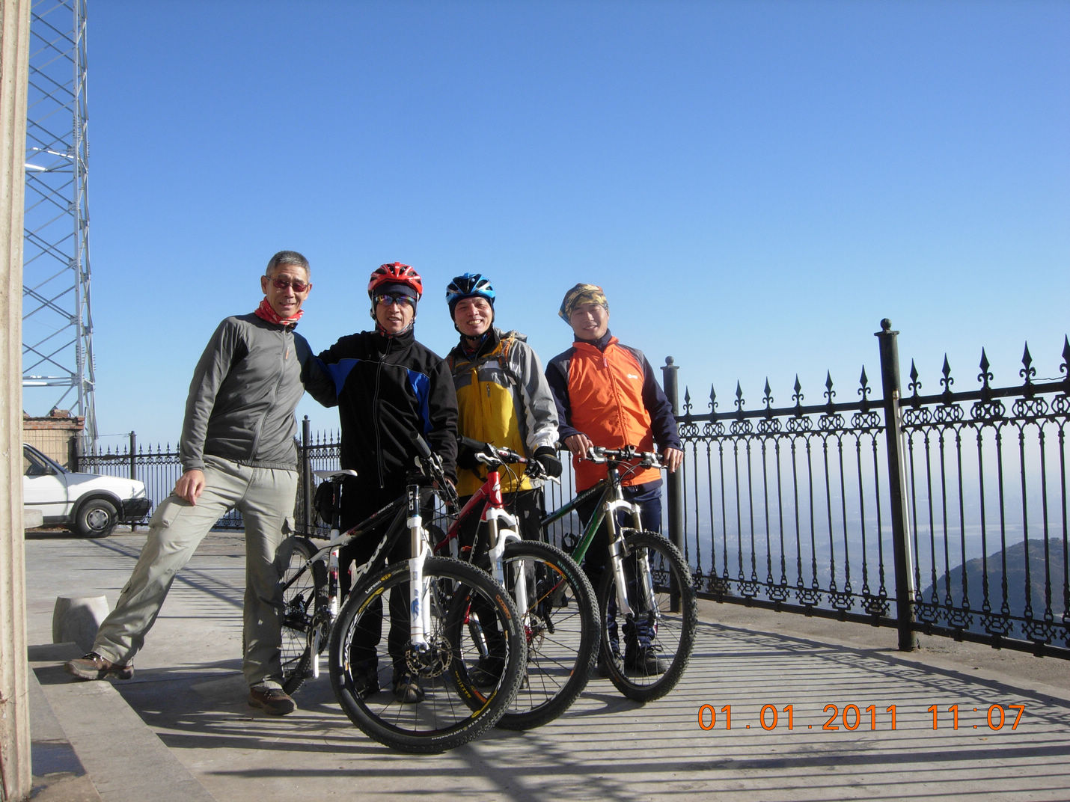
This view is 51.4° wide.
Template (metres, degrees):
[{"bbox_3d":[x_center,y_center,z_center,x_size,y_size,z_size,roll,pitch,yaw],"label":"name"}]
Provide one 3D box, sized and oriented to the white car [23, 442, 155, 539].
[{"bbox_3d":[-8.030,1.351,16.600,4.400,1.420,1.680,0,-4,-22],"label":"white car"}]

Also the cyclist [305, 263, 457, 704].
[{"bbox_3d":[-0.640,0.316,4.520,0.630,1.790,0.500,-1,-4,-4],"label":"cyclist"}]

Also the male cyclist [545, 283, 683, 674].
[{"bbox_3d":[0.360,0.348,5.000,0.620,1.750,0.520,-1,-4,-4],"label":"male cyclist"}]

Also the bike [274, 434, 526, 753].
[{"bbox_3d":[-0.676,0.677,4.205,0.580,1.030,1.695,2,-5,-38],"label":"bike"}]

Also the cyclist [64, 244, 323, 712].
[{"bbox_3d":[-1.360,0.315,4.470,0.980,1.810,0.520,0,-4,-20],"label":"cyclist"}]

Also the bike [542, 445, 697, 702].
[{"bbox_3d":[0.177,0.709,4.870,0.600,1.020,1.725,1,-4,-34],"label":"bike"}]

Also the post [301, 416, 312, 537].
[{"bbox_3d":[-2.872,0.994,14.000,0.115,1.630,0.115,-1,-4,0],"label":"post"}]

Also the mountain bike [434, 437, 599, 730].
[{"bbox_3d":[-0.199,0.685,4.459,0.580,1.030,1.725,0,-4,-21],"label":"mountain bike"}]

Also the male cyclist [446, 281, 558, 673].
[{"bbox_3d":[-0.130,0.326,4.830,0.560,1.790,0.550,-1,-4,3],"label":"male cyclist"}]

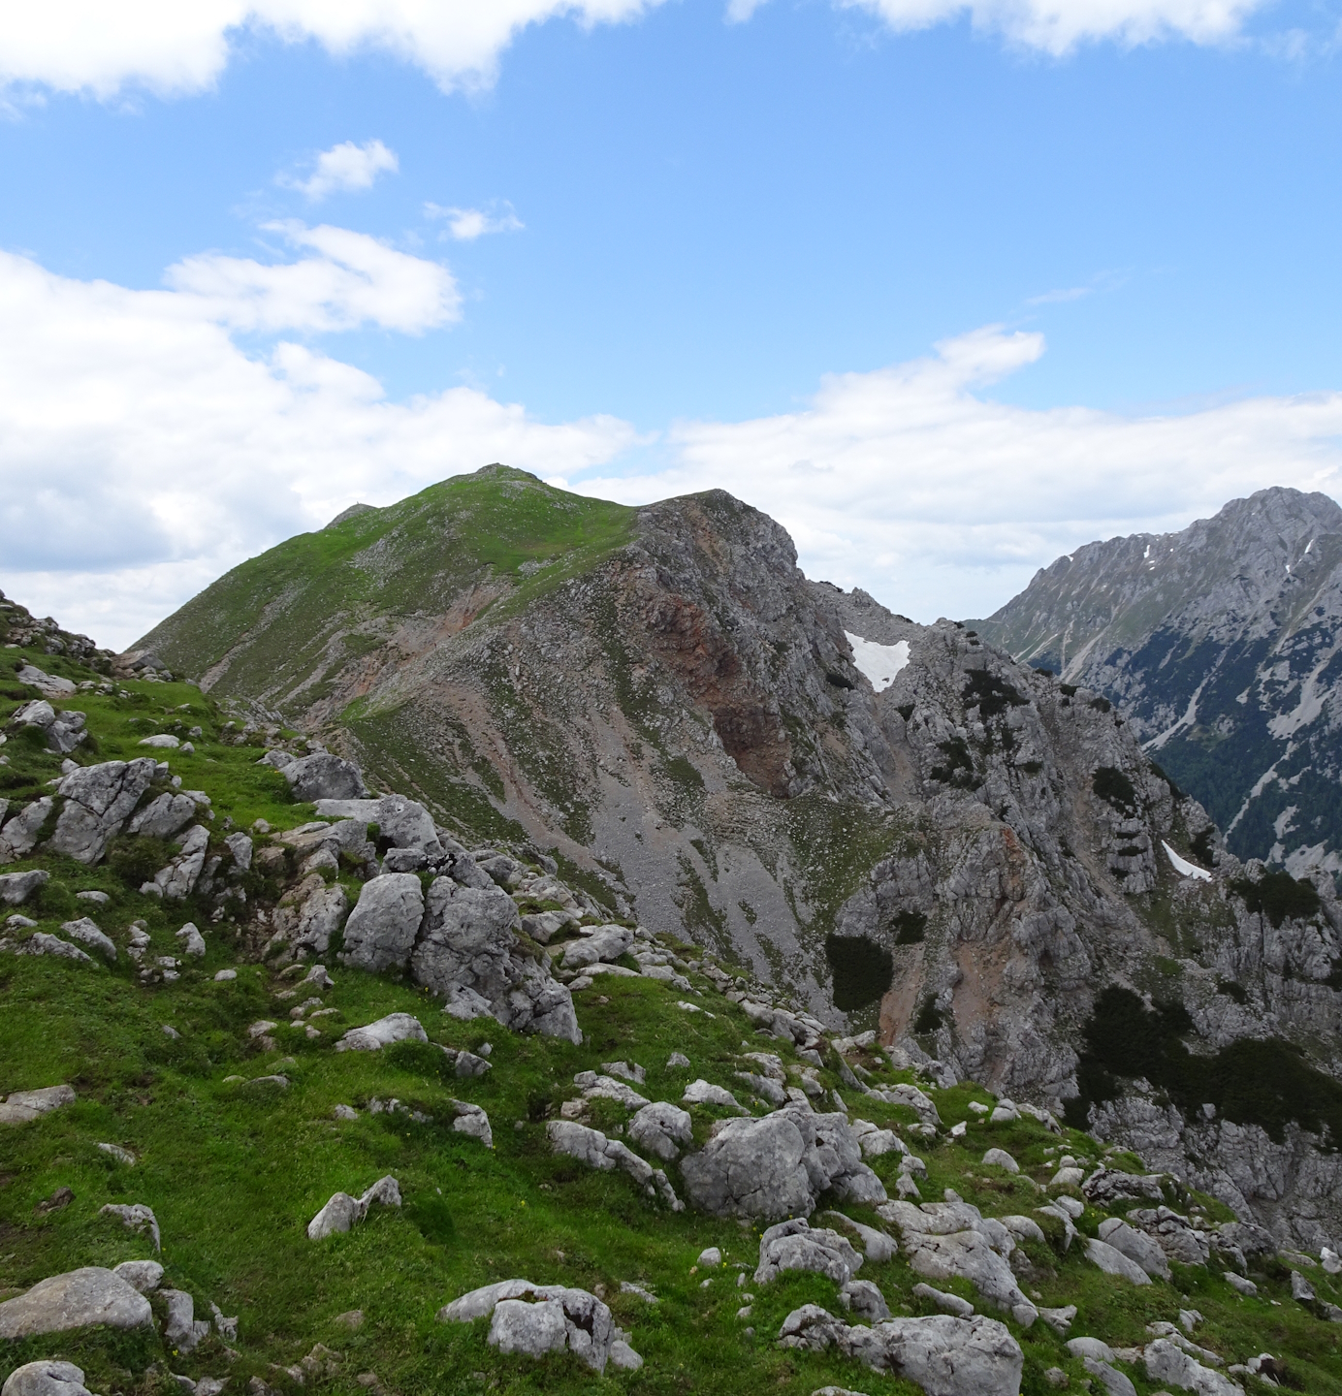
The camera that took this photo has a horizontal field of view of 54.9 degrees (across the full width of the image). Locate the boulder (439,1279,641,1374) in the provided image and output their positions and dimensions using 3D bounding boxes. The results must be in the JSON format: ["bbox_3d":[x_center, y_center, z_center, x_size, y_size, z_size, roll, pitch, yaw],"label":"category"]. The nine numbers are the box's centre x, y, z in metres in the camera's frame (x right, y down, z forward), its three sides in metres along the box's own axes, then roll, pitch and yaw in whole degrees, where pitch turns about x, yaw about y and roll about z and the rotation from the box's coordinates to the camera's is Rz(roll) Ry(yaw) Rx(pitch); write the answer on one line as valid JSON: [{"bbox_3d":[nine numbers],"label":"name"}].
[{"bbox_3d":[-0.365,1.752,3.600,0.536,0.213,0.375,0,2,-6],"label":"boulder"}]

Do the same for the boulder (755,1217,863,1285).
[{"bbox_3d":[0.484,1.929,4.500,0.356,0.223,0.267,0,2,6],"label":"boulder"}]

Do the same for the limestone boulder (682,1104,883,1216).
[{"bbox_3d":[0.451,1.872,5.200,0.785,0.423,0.565,0,2,5],"label":"limestone boulder"}]

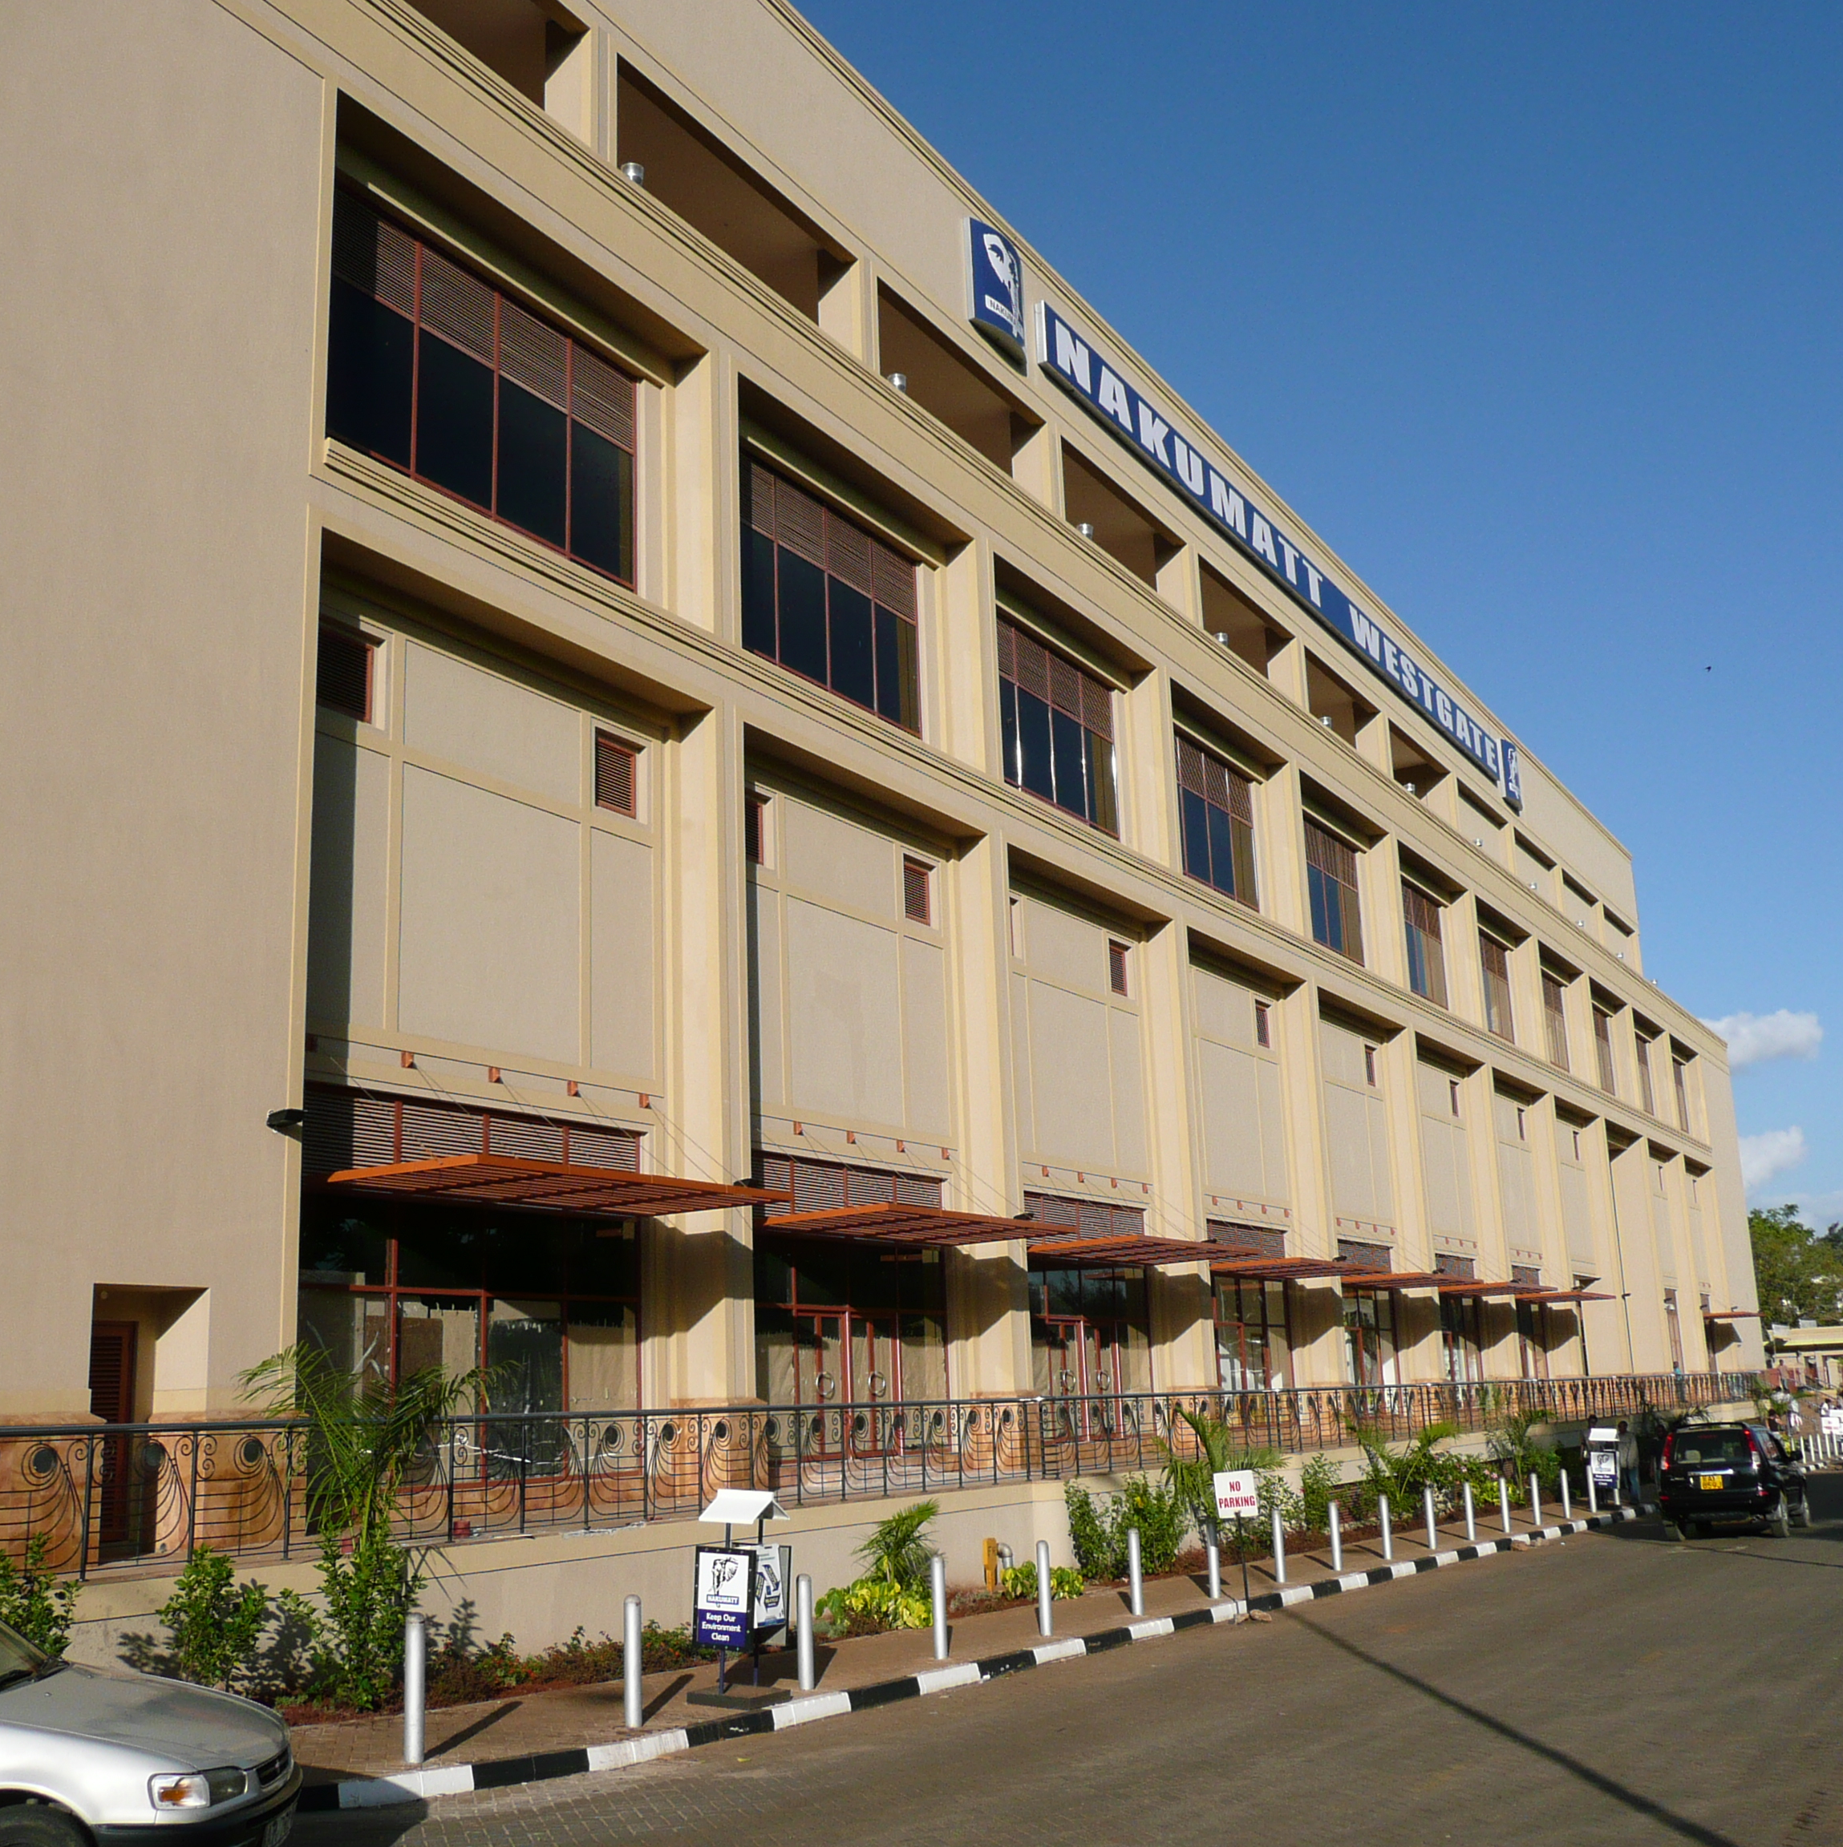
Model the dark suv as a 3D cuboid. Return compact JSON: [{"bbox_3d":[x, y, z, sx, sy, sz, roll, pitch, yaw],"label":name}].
[{"bbox_3d":[13.358,9.072,32.636,1.770,1.730,4.500,-10,-16,29],"label":"dark suv"}]

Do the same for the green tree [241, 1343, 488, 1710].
[{"bbox_3d":[-4.378,4.728,15.799,1.650,2.650,1.700,-2,-14,0],"label":"green tree"}]

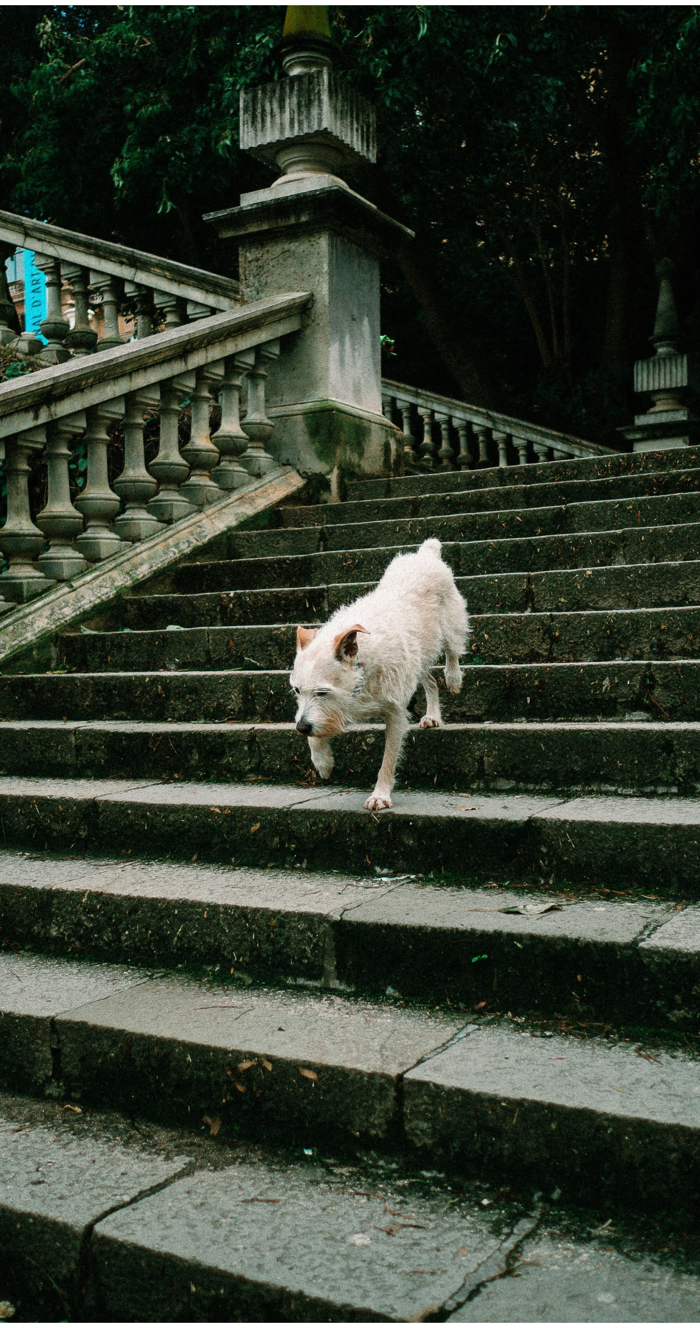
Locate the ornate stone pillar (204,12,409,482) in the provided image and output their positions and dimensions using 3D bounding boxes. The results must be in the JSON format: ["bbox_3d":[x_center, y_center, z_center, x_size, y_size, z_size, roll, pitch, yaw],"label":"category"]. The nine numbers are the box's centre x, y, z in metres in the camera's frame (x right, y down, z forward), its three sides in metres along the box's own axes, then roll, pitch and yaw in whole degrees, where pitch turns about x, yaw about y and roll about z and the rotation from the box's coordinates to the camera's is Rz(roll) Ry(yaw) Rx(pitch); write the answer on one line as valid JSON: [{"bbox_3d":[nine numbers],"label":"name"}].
[{"bbox_3d":[-0.217,-2.381,6.262,0.799,2.945,0.799,0,1,30],"label":"ornate stone pillar"}]

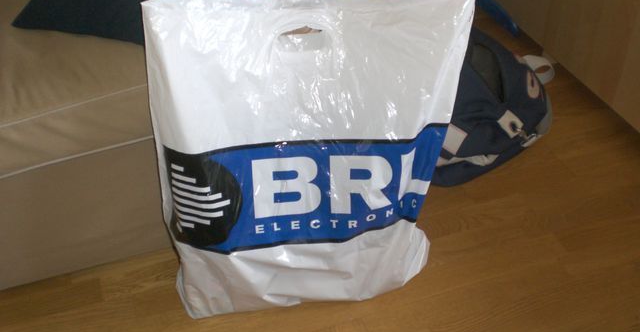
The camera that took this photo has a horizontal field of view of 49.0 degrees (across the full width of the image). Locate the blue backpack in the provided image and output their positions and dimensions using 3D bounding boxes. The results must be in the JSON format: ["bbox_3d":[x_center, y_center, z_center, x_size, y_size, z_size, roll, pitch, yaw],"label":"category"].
[{"bbox_3d":[0.350,-0.177,1.716,0.450,0.210,0.340,-23,42,-21],"label":"blue backpack"}]

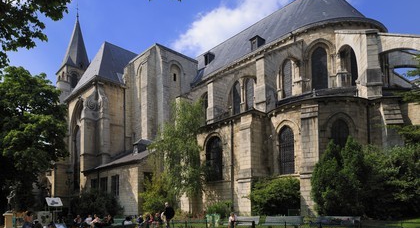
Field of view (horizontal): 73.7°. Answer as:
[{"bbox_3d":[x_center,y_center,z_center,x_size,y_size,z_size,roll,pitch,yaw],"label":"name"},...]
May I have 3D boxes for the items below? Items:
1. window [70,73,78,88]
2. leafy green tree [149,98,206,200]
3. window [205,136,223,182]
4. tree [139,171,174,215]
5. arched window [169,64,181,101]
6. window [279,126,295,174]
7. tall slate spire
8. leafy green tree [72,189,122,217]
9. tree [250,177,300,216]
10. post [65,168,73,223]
[{"bbox_3d":[-41.134,-10.170,85.000,2.300,5.000,0.600,5,-8,-38],"label":"window"},{"bbox_3d":[-2.632,3.182,22.000,4.400,9.000,4.200,-1,-3,0],"label":"leafy green tree"},{"bbox_3d":[0.373,4.400,27.500,0.500,4.350,2.300,6,-8,-43],"label":"window"},{"bbox_3d":[-4.875,7.382,26.000,3.200,4.200,3.000,0,-6,0],"label":"tree"},{"bbox_3d":[-5.280,-4.725,42.000,1.800,5.400,0.500,5,-8,-40],"label":"arched window"},{"bbox_3d":[5.874,2.803,21.500,1.350,3.700,0.350,-3,-4,37],"label":"window"},{"bbox_3d":[-37.468,-20.057,78.000,8.300,15.600,8.300,-4,-5,45],"label":"tall slate spire"},{"bbox_3d":[-10.134,8.214,25.000,4.600,3.000,3.700,-1,-3,0],"label":"leafy green tree"},{"bbox_3d":[5.123,6.579,21.800,3.900,3.400,3.200,0,-6,0],"label":"tree"},{"bbox_3d":[-10.842,6.335,21.500,0.520,4.300,0.520,0,-6,0],"label":"post"}]

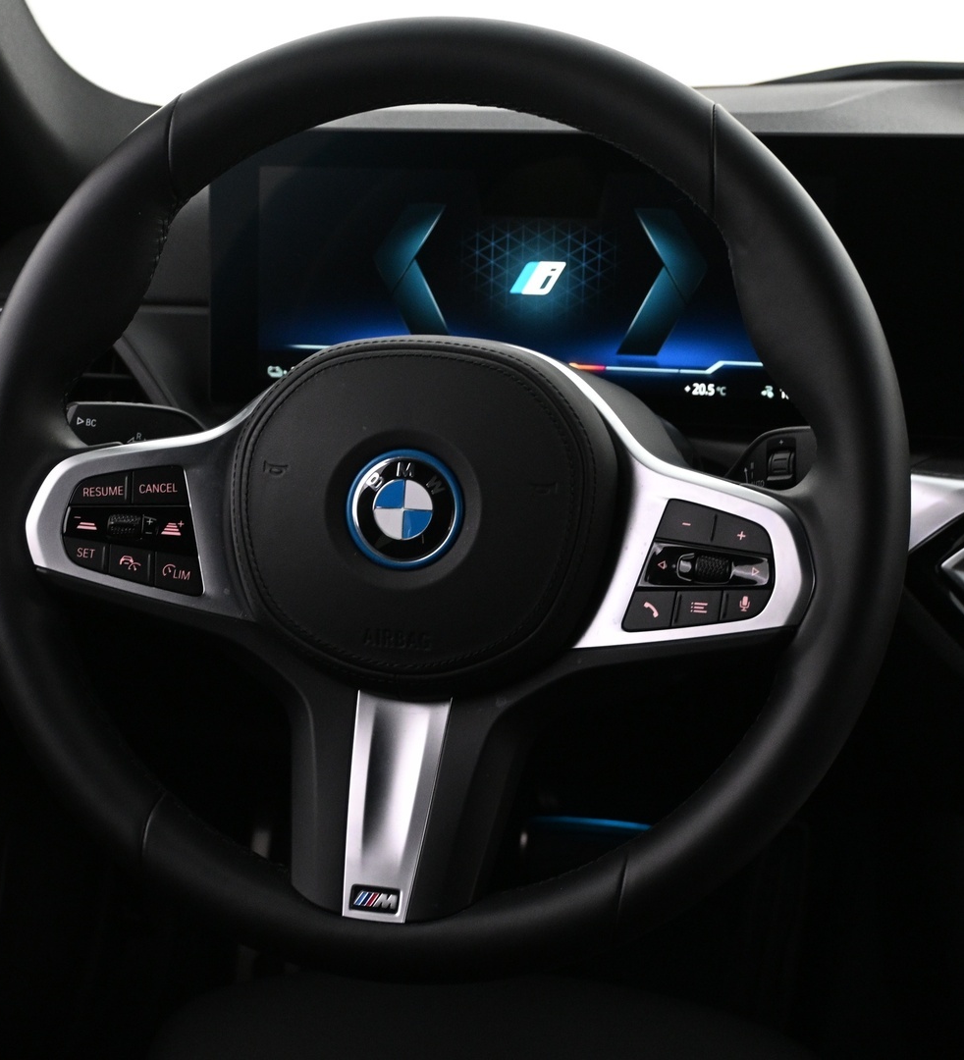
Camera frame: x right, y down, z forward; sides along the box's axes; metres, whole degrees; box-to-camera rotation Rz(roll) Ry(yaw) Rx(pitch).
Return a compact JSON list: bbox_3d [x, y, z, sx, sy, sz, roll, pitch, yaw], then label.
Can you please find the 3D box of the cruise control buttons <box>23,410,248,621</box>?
[{"bbox_3d":[-0.135,-0.008,0.740,0.089,0.079,0.022,4,-1,-4],"label":"cruise control buttons"}]

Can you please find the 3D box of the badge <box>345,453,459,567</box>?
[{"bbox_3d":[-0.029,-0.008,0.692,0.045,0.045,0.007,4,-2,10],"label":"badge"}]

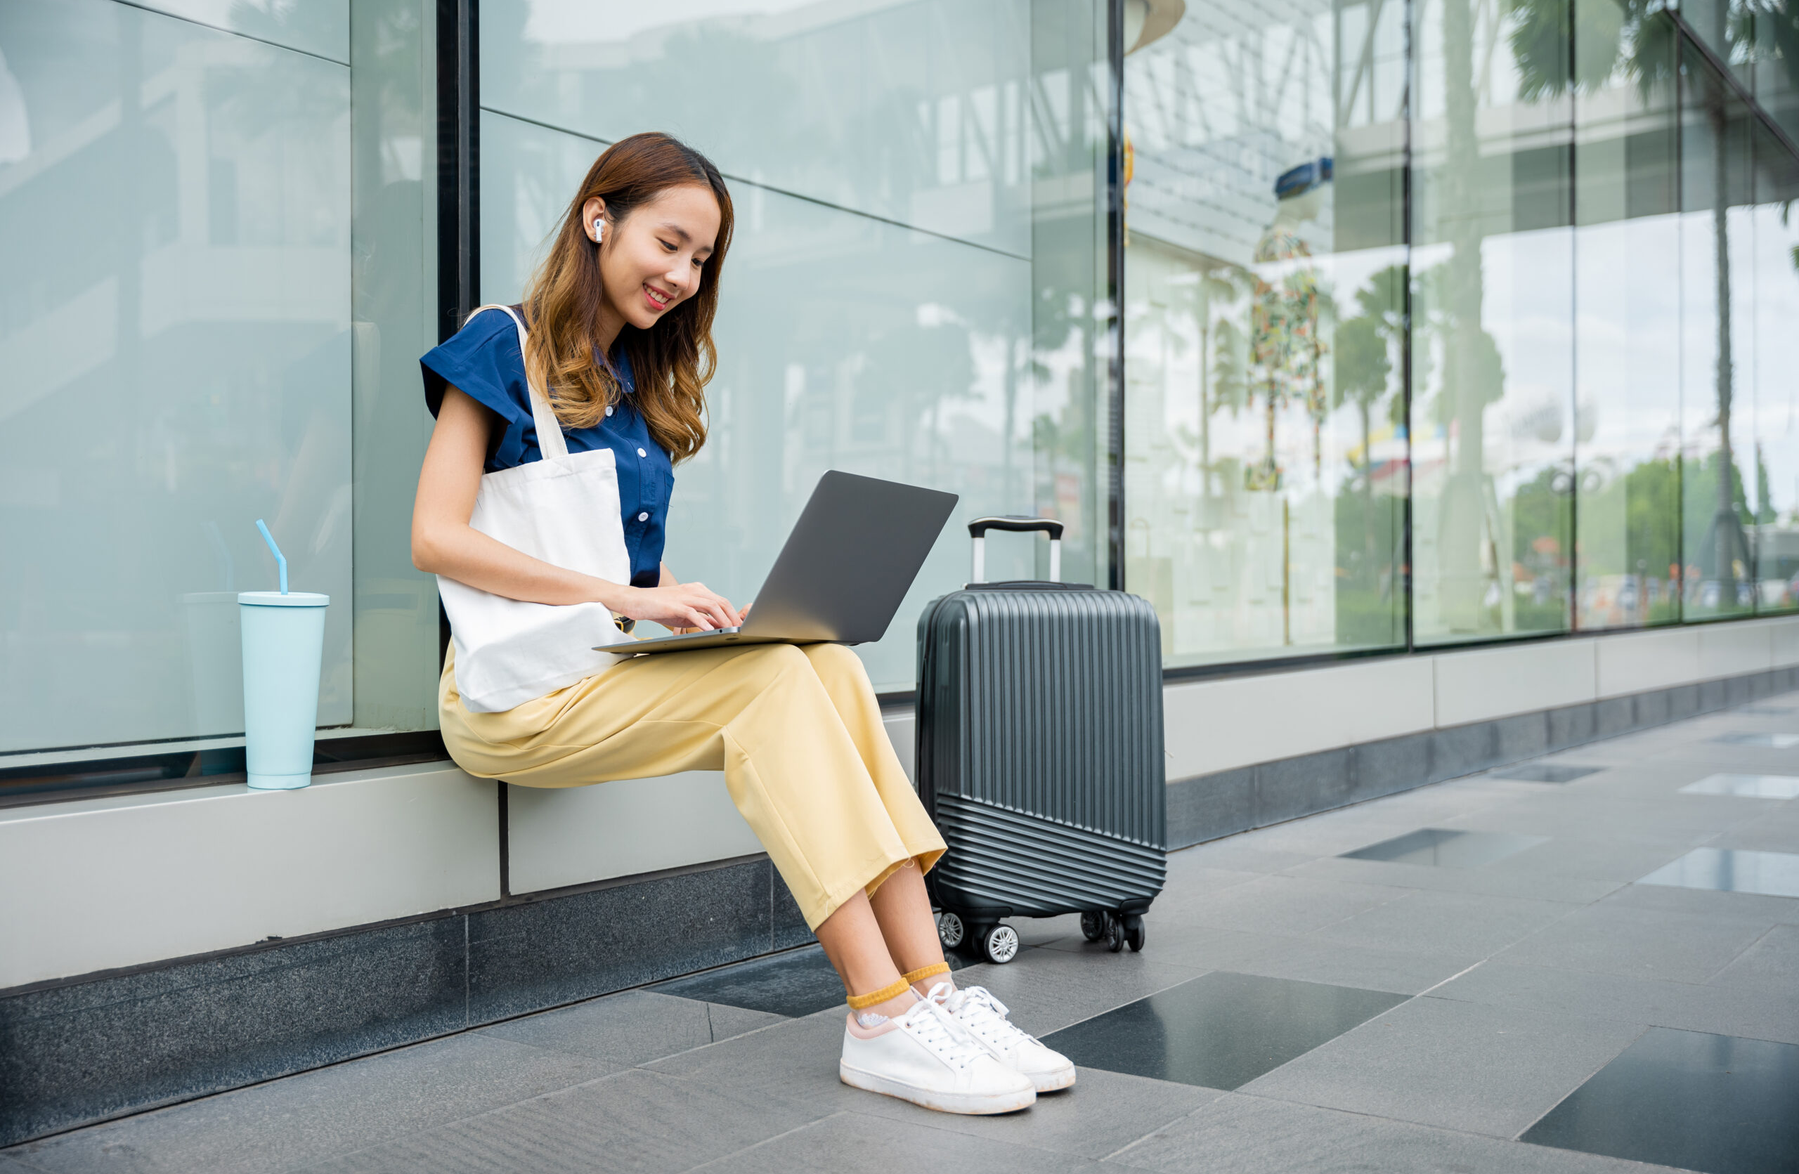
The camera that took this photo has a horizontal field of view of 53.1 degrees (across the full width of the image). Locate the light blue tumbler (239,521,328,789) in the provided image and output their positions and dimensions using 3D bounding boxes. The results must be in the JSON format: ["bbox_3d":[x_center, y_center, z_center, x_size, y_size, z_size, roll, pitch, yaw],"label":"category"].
[{"bbox_3d":[-0.708,0.077,2.070,0.104,0.308,0.104,0,0,-17],"label":"light blue tumbler"}]

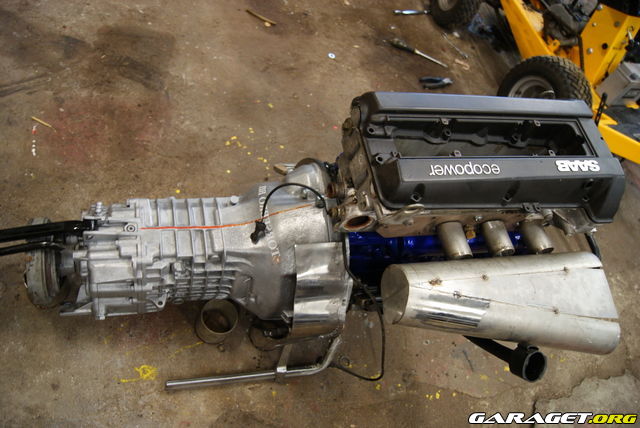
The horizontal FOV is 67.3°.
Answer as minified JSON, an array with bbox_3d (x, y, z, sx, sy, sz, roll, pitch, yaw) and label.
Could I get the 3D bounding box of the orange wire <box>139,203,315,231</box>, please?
[{"bbox_3d":[-0.196,0.013,1.032,0.371,0.060,0.030,-4,65,-18],"label":"orange wire"}]

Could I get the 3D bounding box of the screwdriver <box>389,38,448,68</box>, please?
[{"bbox_3d":[0.409,-0.664,1.993,0.271,0.031,0.033,23,60,-4],"label":"screwdriver"}]

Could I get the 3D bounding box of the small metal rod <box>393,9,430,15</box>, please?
[{"bbox_3d":[0.459,-1.012,2.406,0.225,0.020,0.022,-11,63,-25],"label":"small metal rod"}]

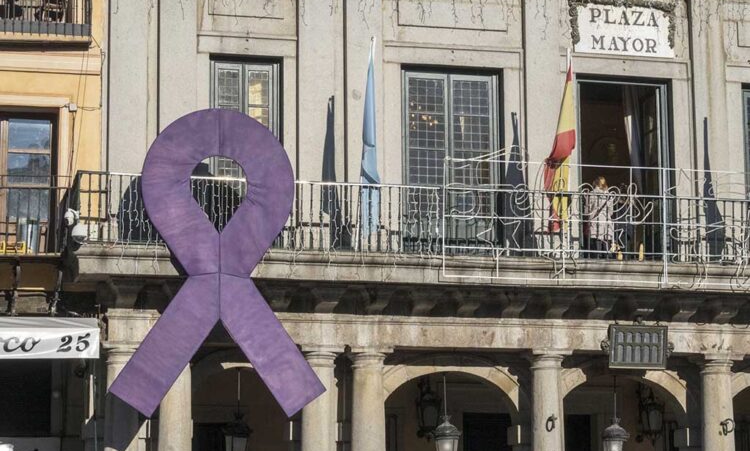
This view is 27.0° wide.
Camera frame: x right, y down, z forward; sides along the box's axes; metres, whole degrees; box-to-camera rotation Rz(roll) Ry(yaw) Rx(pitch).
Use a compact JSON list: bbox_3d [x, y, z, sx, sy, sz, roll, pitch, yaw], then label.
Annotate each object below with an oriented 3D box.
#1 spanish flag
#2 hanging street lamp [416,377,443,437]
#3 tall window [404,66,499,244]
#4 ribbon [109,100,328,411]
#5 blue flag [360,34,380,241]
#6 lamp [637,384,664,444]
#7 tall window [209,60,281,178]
[{"bbox_3d":[3.060,-1.355,25.765,0.470,2.918,0.300,2,-8,-14],"label":"spanish flag"},{"bbox_3d":[1.012,3.391,29.054,0.450,1.133,0.600,2,-8,-14],"label":"hanging street lamp"},{"bbox_3d":[1.303,-1.097,26.796,1.683,3.082,0.200,2,-8,-14],"label":"tall window"},{"bbox_3d":[-2.407,0.599,24.009,3.320,4.687,0.300,2,-8,-14],"label":"ribbon"},{"bbox_3d":[-0.074,-1.413,24.985,0.300,3.168,0.250,2,-8,-14],"label":"blue flag"},{"bbox_3d":[5.312,3.629,30.102,0.450,1.100,0.600,2,-8,-14],"label":"lamp"},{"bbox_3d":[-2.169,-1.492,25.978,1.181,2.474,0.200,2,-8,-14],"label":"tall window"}]

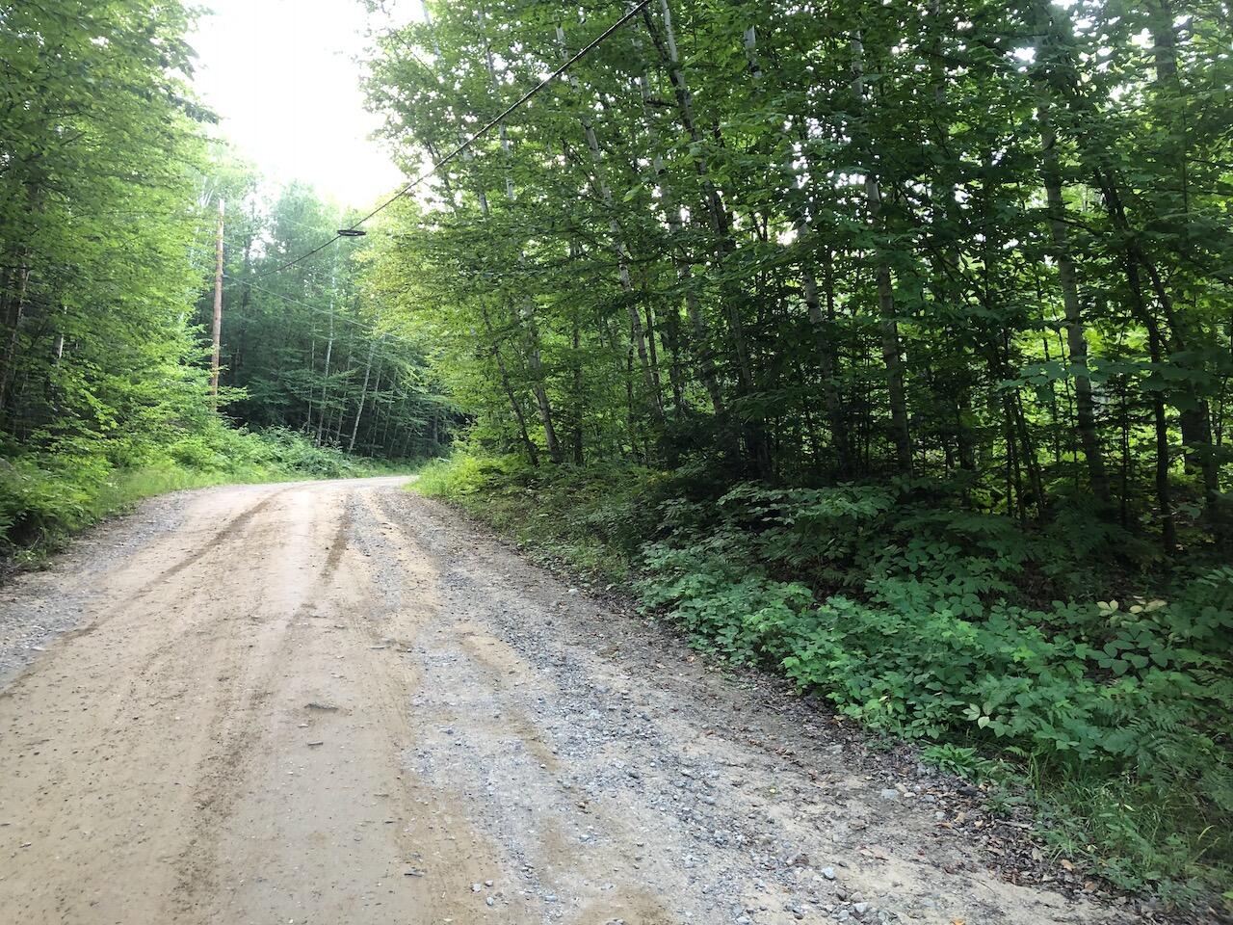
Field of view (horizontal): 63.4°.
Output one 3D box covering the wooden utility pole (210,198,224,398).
[{"bbox_3d":[-12.613,-4.122,31.500,0.250,8.600,0.250,2,-2,-22],"label":"wooden utility pole"}]

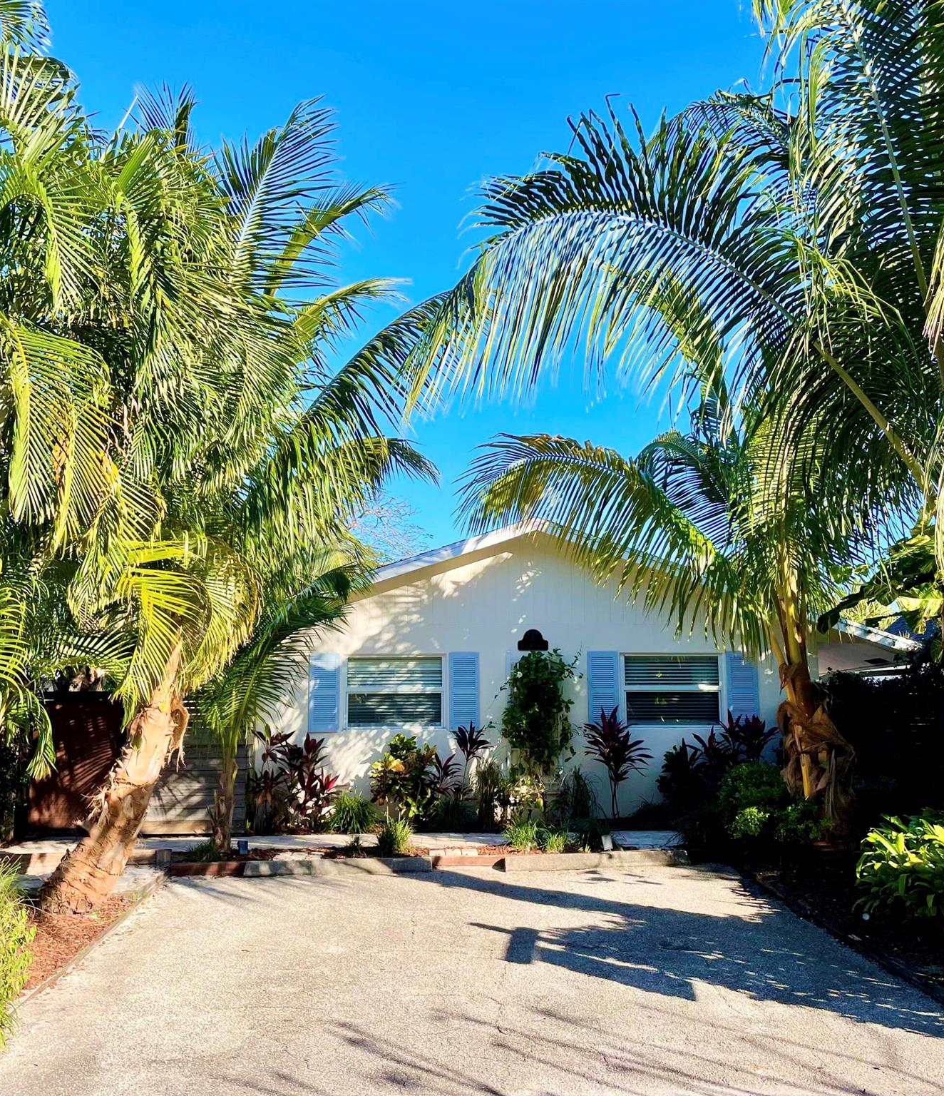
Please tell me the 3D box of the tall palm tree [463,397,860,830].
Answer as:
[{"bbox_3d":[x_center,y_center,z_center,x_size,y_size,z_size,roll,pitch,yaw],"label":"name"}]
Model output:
[{"bbox_3d":[1.945,0.675,11.105,4.086,4.504,3.300,0,-7,0],"label":"tall palm tree"}]

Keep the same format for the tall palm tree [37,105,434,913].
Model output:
[{"bbox_3d":[-1.859,-0.462,8.631,3.200,6.439,3.100,0,-7,0],"label":"tall palm tree"}]

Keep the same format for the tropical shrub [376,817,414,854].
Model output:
[{"bbox_3d":[-0.720,2.714,10.337,0.355,0.356,0.360,0,-7,0],"label":"tropical shrub"}]

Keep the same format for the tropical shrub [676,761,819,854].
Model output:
[{"bbox_3d":[2.771,2.614,11.056,1.437,0.923,1.200,0,-7,0],"label":"tropical shrub"}]

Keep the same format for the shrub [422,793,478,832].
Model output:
[{"bbox_3d":[-0.243,2.979,12.319,0.602,0.426,0.550,0,-7,0],"label":"shrub"}]

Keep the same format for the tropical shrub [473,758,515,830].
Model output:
[{"bbox_3d":[0.259,2.788,12.445,0.479,0.786,0.480,0,-7,0],"label":"tropical shrub"}]

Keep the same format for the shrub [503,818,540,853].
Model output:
[{"bbox_3d":[0.482,2.755,10.533,0.362,0.321,0.370,0,-7,0],"label":"shrub"}]

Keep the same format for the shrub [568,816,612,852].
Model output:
[{"bbox_3d":[1.140,2.745,10.535,0.427,0.342,0.410,0,-7,0],"label":"shrub"}]

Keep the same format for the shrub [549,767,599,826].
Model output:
[{"bbox_3d":[1.176,2.864,12.637,0.552,0.682,0.520,0,-7,0],"label":"shrub"}]

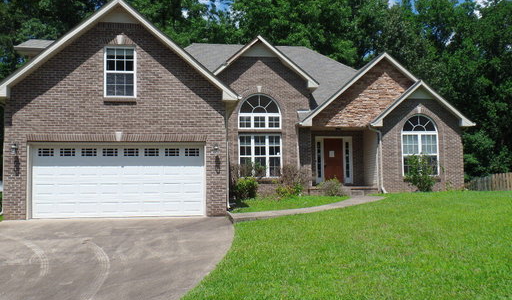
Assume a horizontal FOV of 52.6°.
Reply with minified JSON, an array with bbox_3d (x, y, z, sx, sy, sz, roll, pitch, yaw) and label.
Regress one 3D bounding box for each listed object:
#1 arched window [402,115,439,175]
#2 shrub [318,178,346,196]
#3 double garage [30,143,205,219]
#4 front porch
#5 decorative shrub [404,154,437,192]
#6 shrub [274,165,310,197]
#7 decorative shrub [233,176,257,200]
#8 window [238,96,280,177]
[{"bbox_3d":[6.913,-0.195,21.745,1.607,2.613,0.120,0,-4,-9],"label":"arched window"},{"bbox_3d":[3.036,1.496,20.529,1.148,0.732,0.900,0,-4,-9],"label":"shrub"},{"bbox_3d":[-3.922,0.886,14.956,4.880,2.120,0.080,0,-4,-9],"label":"double garage"},{"bbox_3d":[3.499,0.456,22.220,2.999,2.626,2.050,0,-4,-9],"label":"front porch"},{"bbox_3d":[6.664,0.970,20.963,1.376,1.578,1.150,0,-4,-9],"label":"decorative shrub"},{"bbox_3d":[1.510,1.240,21.077,1.457,1.301,1.200,0,-4,-9],"label":"shrub"},{"bbox_3d":[-0.419,1.543,20.763,1.051,0.960,1.000,0,-4,-9],"label":"decorative shrub"},{"bbox_3d":[0.180,-0.593,21.769,1.844,3.535,0.120,0,-4,-9],"label":"window"}]

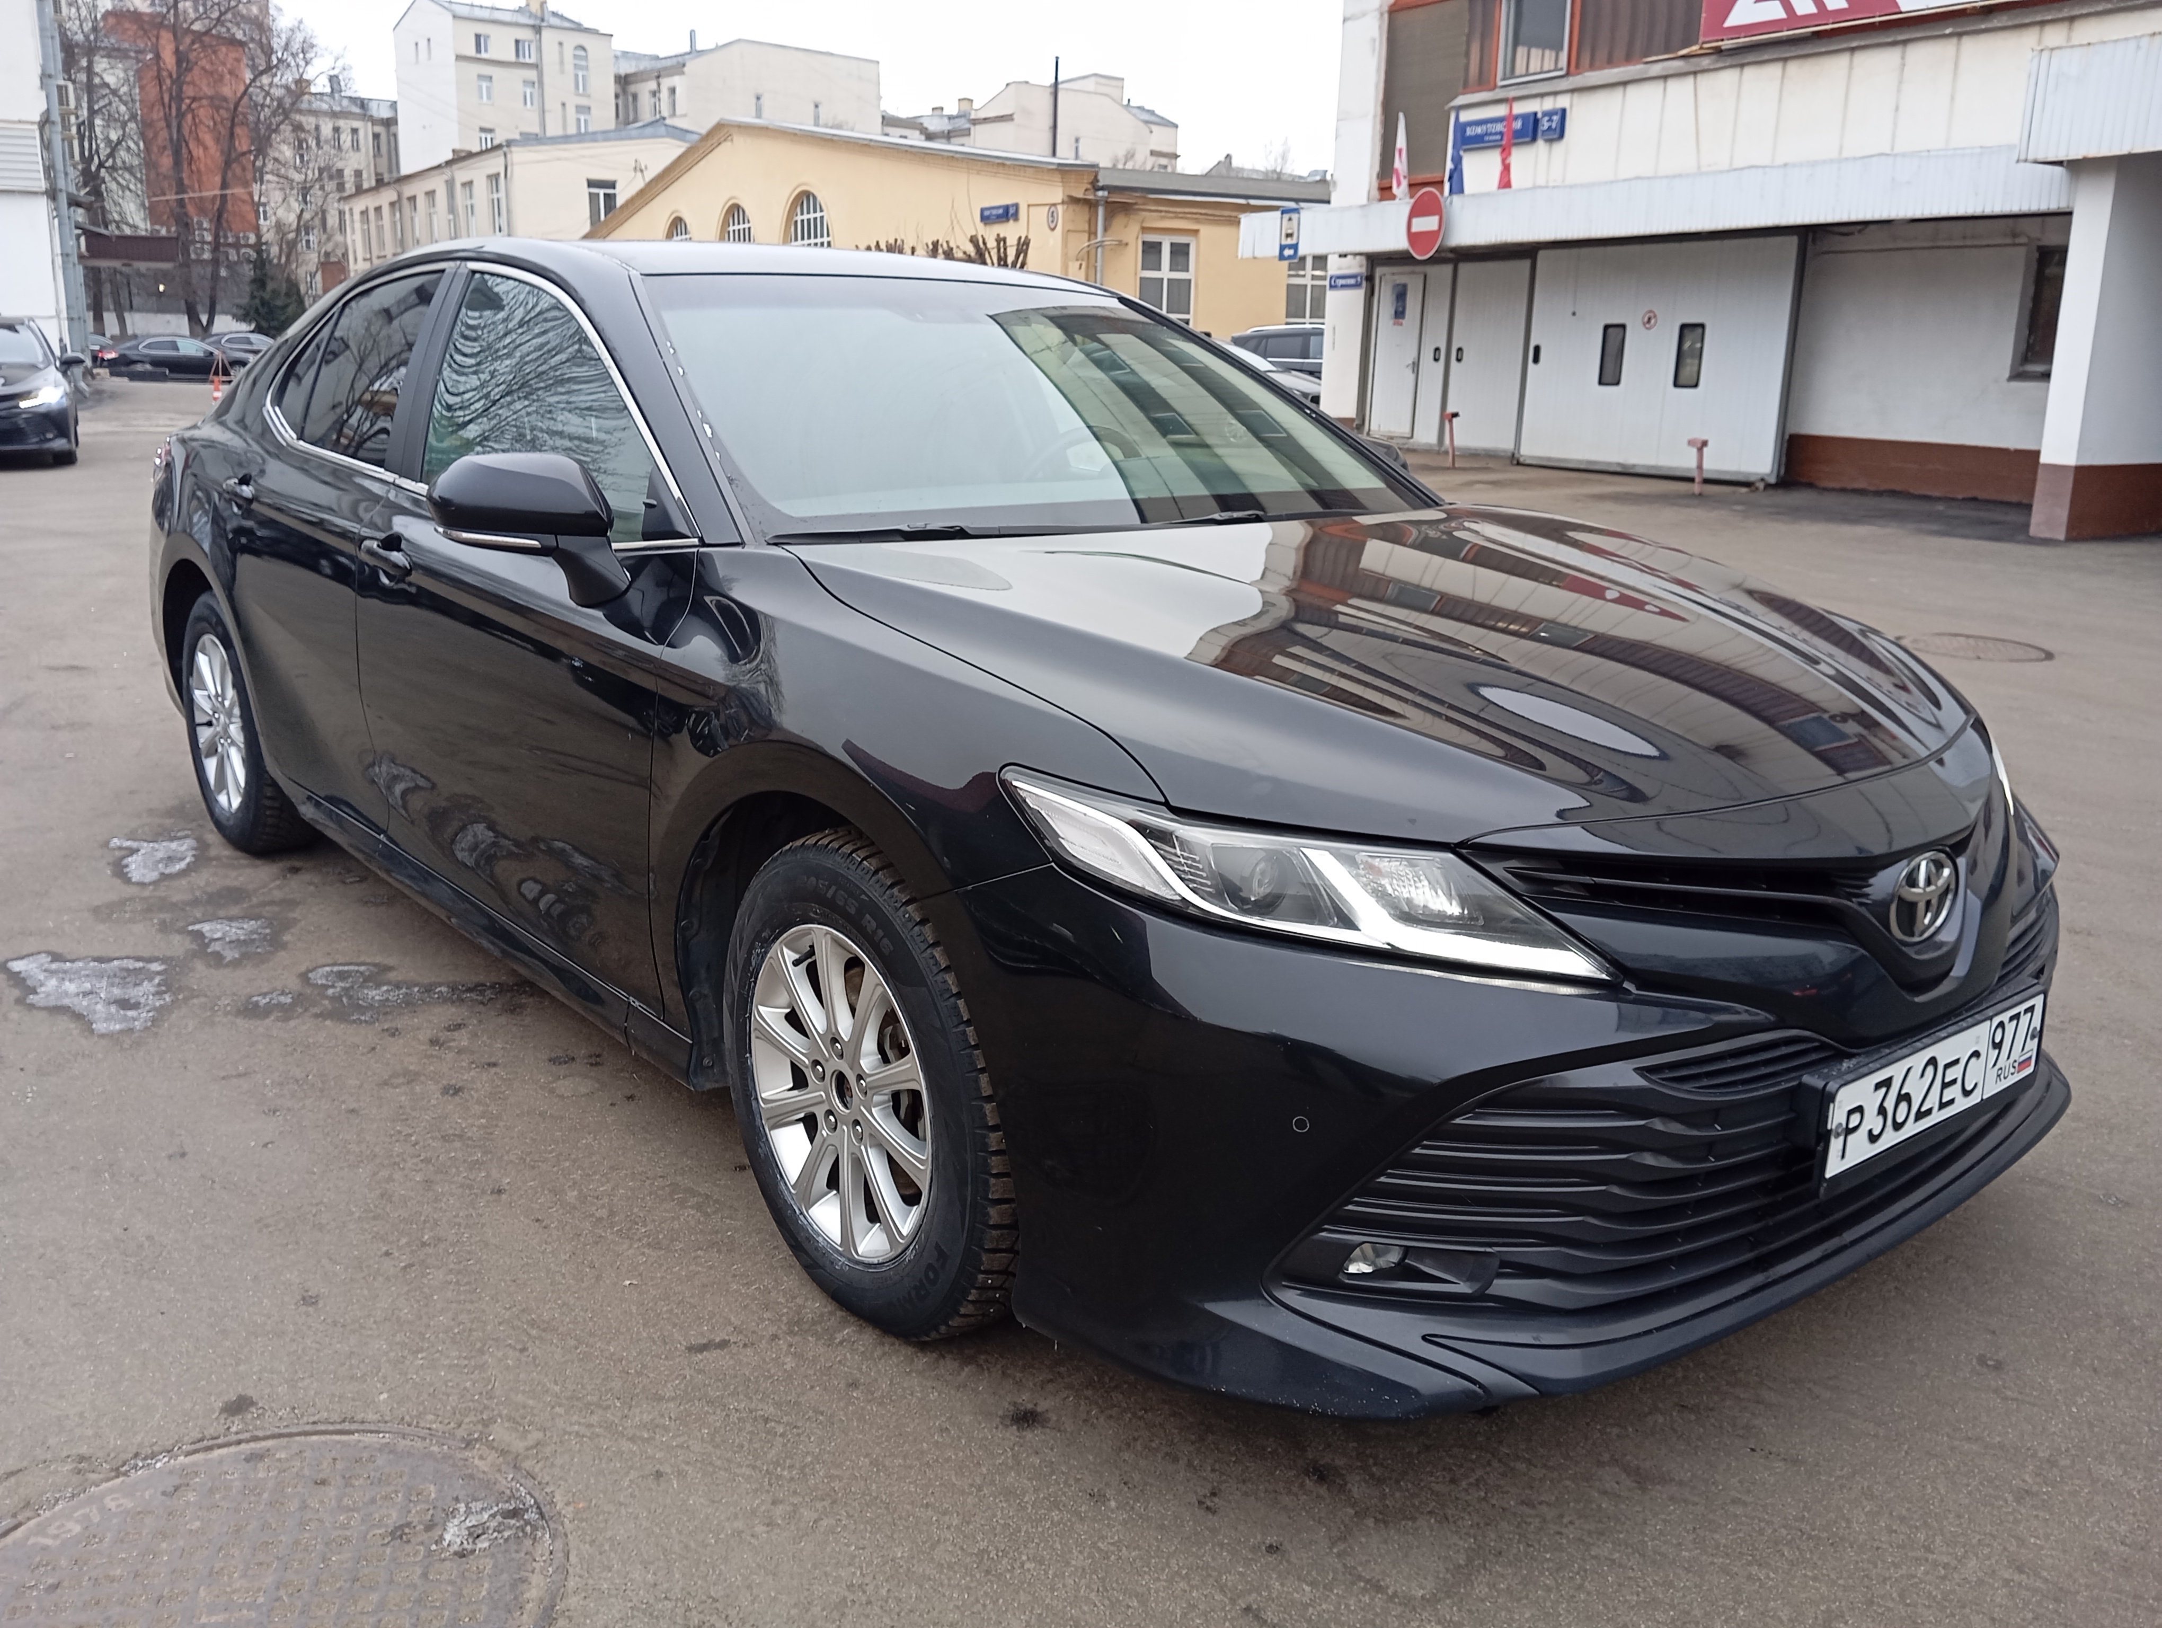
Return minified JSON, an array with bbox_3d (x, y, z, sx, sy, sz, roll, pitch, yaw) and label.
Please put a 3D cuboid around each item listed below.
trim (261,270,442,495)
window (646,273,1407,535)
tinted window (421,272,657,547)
[{"bbox_3d":[-1.527,-0.939,3.708,0.080,0.465,1.137,18,0,-42],"label":"trim"},{"bbox_3d":[-0.078,-0.757,3.134,1.470,0.110,0.900,-10,46,-39],"label":"window"},{"bbox_3d":[-0.903,-0.704,2.971,0.080,0.488,1.100,18,0,-42],"label":"tinted window"}]

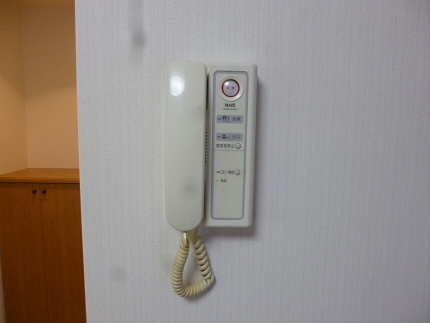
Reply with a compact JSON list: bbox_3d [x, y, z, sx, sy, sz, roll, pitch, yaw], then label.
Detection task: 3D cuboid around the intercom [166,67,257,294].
[{"bbox_3d":[-0.006,0.035,0.385,0.114,0.313,0.062,1,6,-1],"label":"intercom"}]

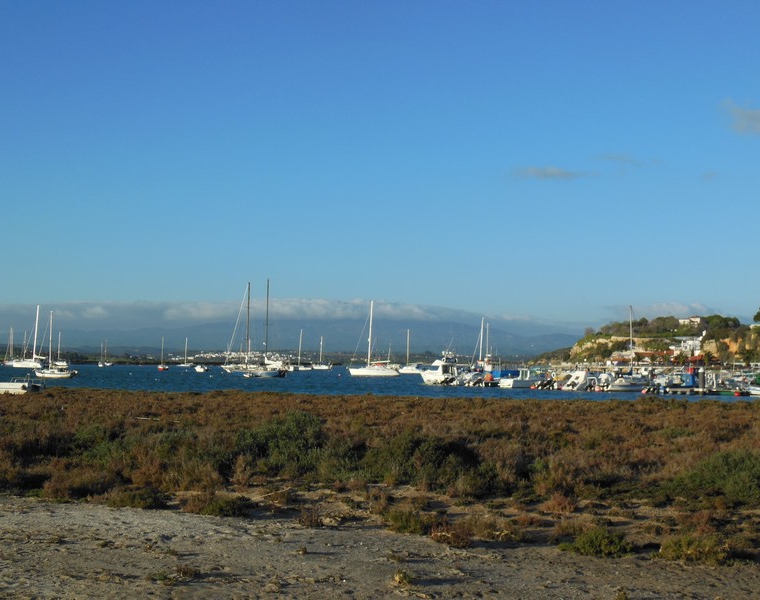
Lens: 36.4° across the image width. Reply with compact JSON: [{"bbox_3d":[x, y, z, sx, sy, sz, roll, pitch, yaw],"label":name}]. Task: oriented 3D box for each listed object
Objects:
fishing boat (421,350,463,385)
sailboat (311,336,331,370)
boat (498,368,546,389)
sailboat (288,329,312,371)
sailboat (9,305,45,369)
[{"bbox_3d":[7.157,7.507,128.107,2.800,4.000,7.600,2,-4,-35],"label":"fishing boat"},{"bbox_3d":[-17.538,16.019,350.273,7.200,10.200,2.500,-1,-4,29],"label":"sailboat"},{"bbox_3d":[15.157,8.271,122.058,5.400,2.150,2.000,2,-4,-33],"label":"boat"},{"bbox_3d":[-22.668,14.143,330.322,8.200,12.000,2.800,-1,-3,28],"label":"sailboat"},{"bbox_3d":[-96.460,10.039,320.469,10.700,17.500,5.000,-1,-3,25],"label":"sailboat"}]

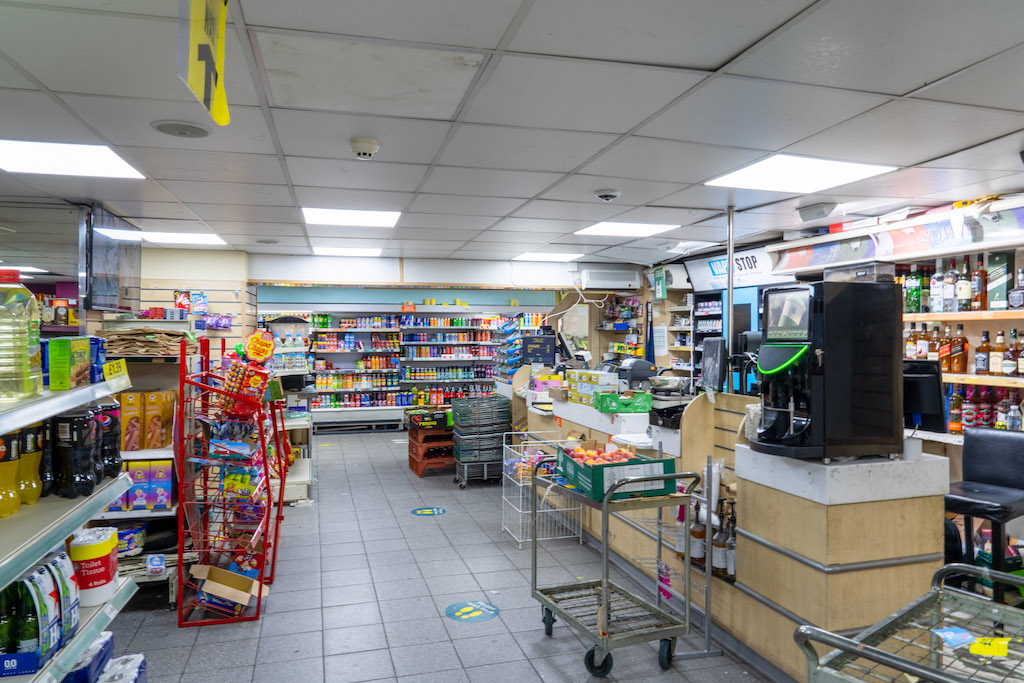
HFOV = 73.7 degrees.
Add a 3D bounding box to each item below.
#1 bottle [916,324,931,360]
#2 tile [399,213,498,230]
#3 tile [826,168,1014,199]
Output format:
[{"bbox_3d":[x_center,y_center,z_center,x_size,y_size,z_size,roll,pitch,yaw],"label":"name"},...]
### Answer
[{"bbox_3d":[2.591,0.041,4.300,0.080,0.300,0.080,0,1,-35],"label":"bottle"},{"bbox_3d":[-0.408,-0.770,4.365,0.600,0.020,0.600,0,1,-14],"label":"tile"},{"bbox_3d":[1.769,-0.711,3.055,0.595,0.025,0.595,0,1,-14],"label":"tile"}]

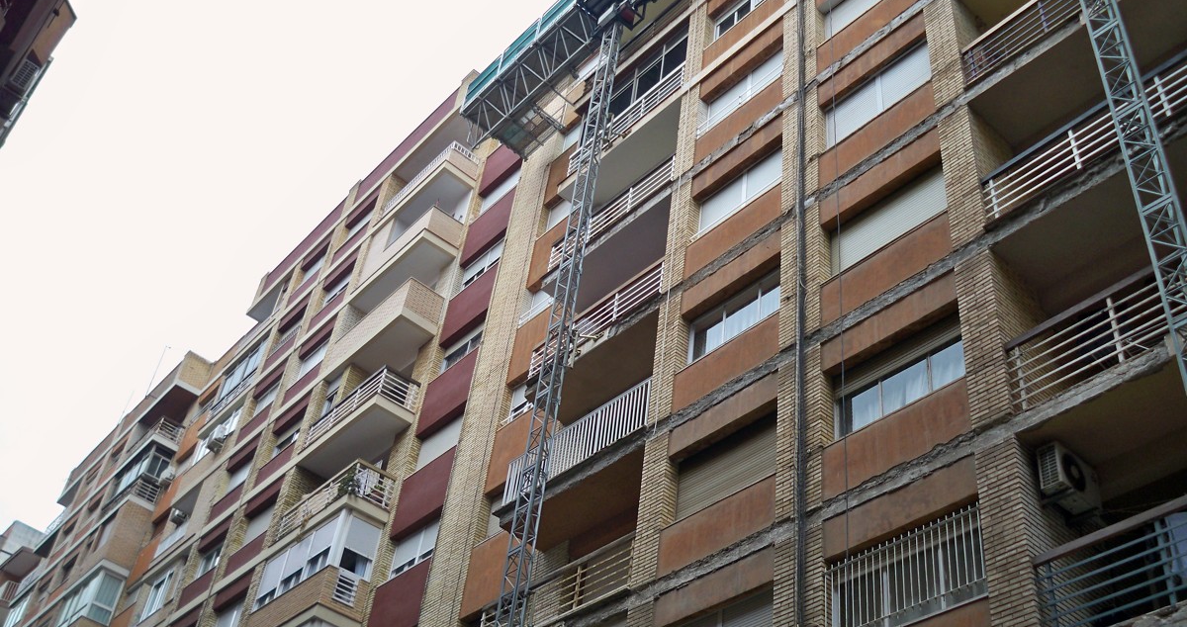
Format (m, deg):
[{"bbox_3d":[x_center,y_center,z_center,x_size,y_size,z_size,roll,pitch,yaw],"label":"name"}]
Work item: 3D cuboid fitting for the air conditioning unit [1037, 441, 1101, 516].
[{"bbox_3d":[5.199,1.806,13.145,0.683,0.525,0.277,34,-48,-25],"label":"air conditioning unit"}]

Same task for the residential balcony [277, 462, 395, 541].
[{"bbox_3d":[-6.189,4.886,28.475,1.120,1.230,3.600,34,-48,-25],"label":"residential balcony"}]

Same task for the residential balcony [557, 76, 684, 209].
[{"bbox_3d":[0.957,-3.681,26.152,1.070,1.150,4.010,34,-48,-25],"label":"residential balcony"}]

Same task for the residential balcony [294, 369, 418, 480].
[{"bbox_3d":[-5.906,2.809,30.443,1.120,1.280,3.680,34,-48,-25],"label":"residential balcony"}]

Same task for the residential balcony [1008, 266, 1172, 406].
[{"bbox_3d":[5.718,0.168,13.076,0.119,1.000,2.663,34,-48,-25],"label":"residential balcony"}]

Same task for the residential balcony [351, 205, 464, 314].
[{"bbox_3d":[-5.661,-1.391,36.337,1.238,1.287,4.207,34,-48,-25],"label":"residential balcony"}]

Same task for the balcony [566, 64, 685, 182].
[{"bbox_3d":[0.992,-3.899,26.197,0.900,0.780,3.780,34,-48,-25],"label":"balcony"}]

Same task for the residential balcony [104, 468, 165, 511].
[{"bbox_3d":[-18.613,7.813,48.157,1.040,1.109,3.911,34,-48,-25],"label":"residential balcony"}]

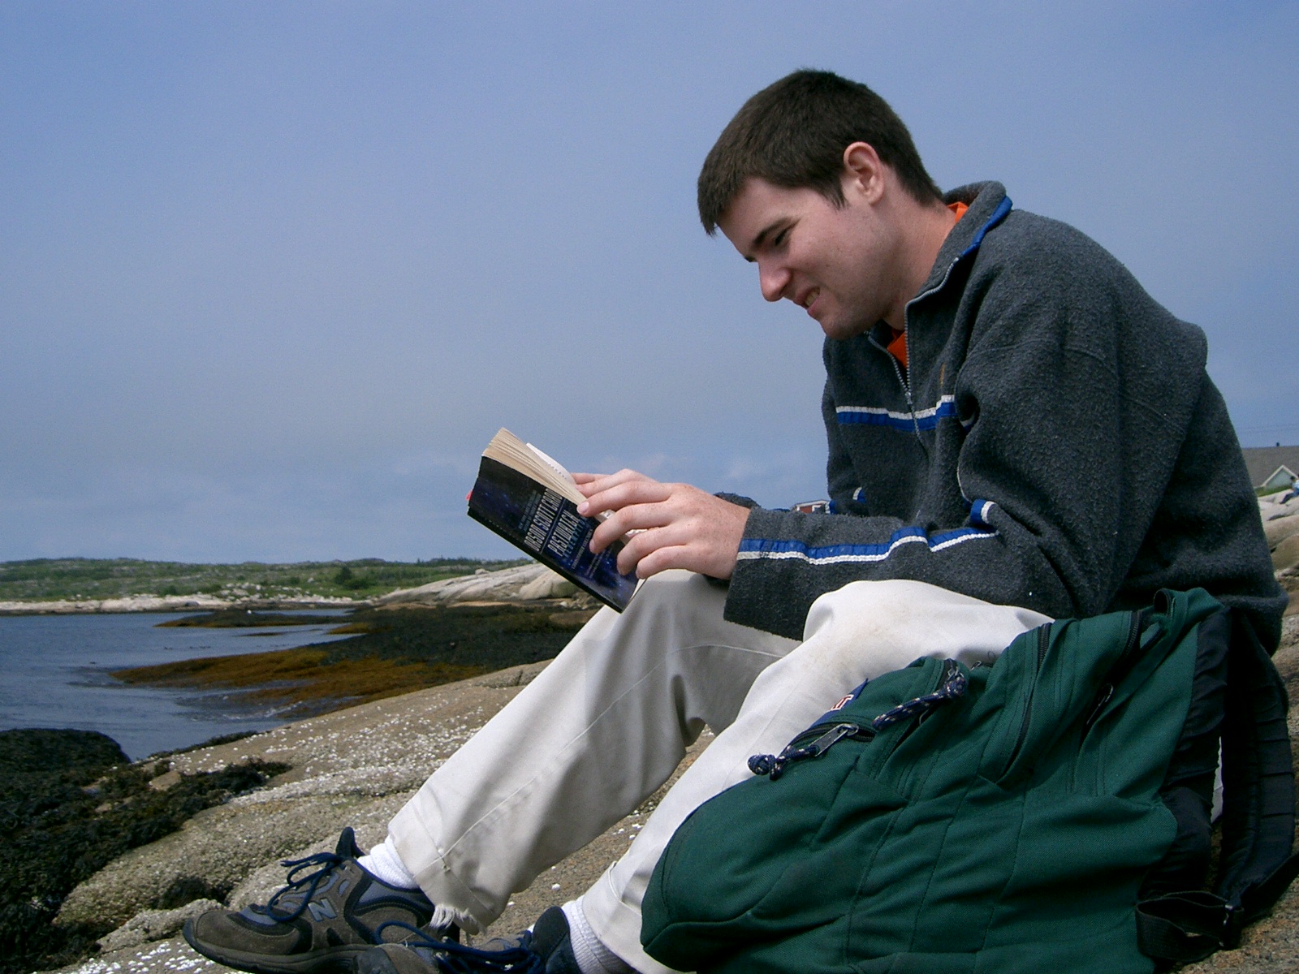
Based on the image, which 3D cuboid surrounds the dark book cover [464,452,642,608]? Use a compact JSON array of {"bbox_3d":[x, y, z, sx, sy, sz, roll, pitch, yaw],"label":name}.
[{"bbox_3d":[-0.087,0.044,1.342,0.173,0.020,0.107,33,-28,5],"label":"dark book cover"}]

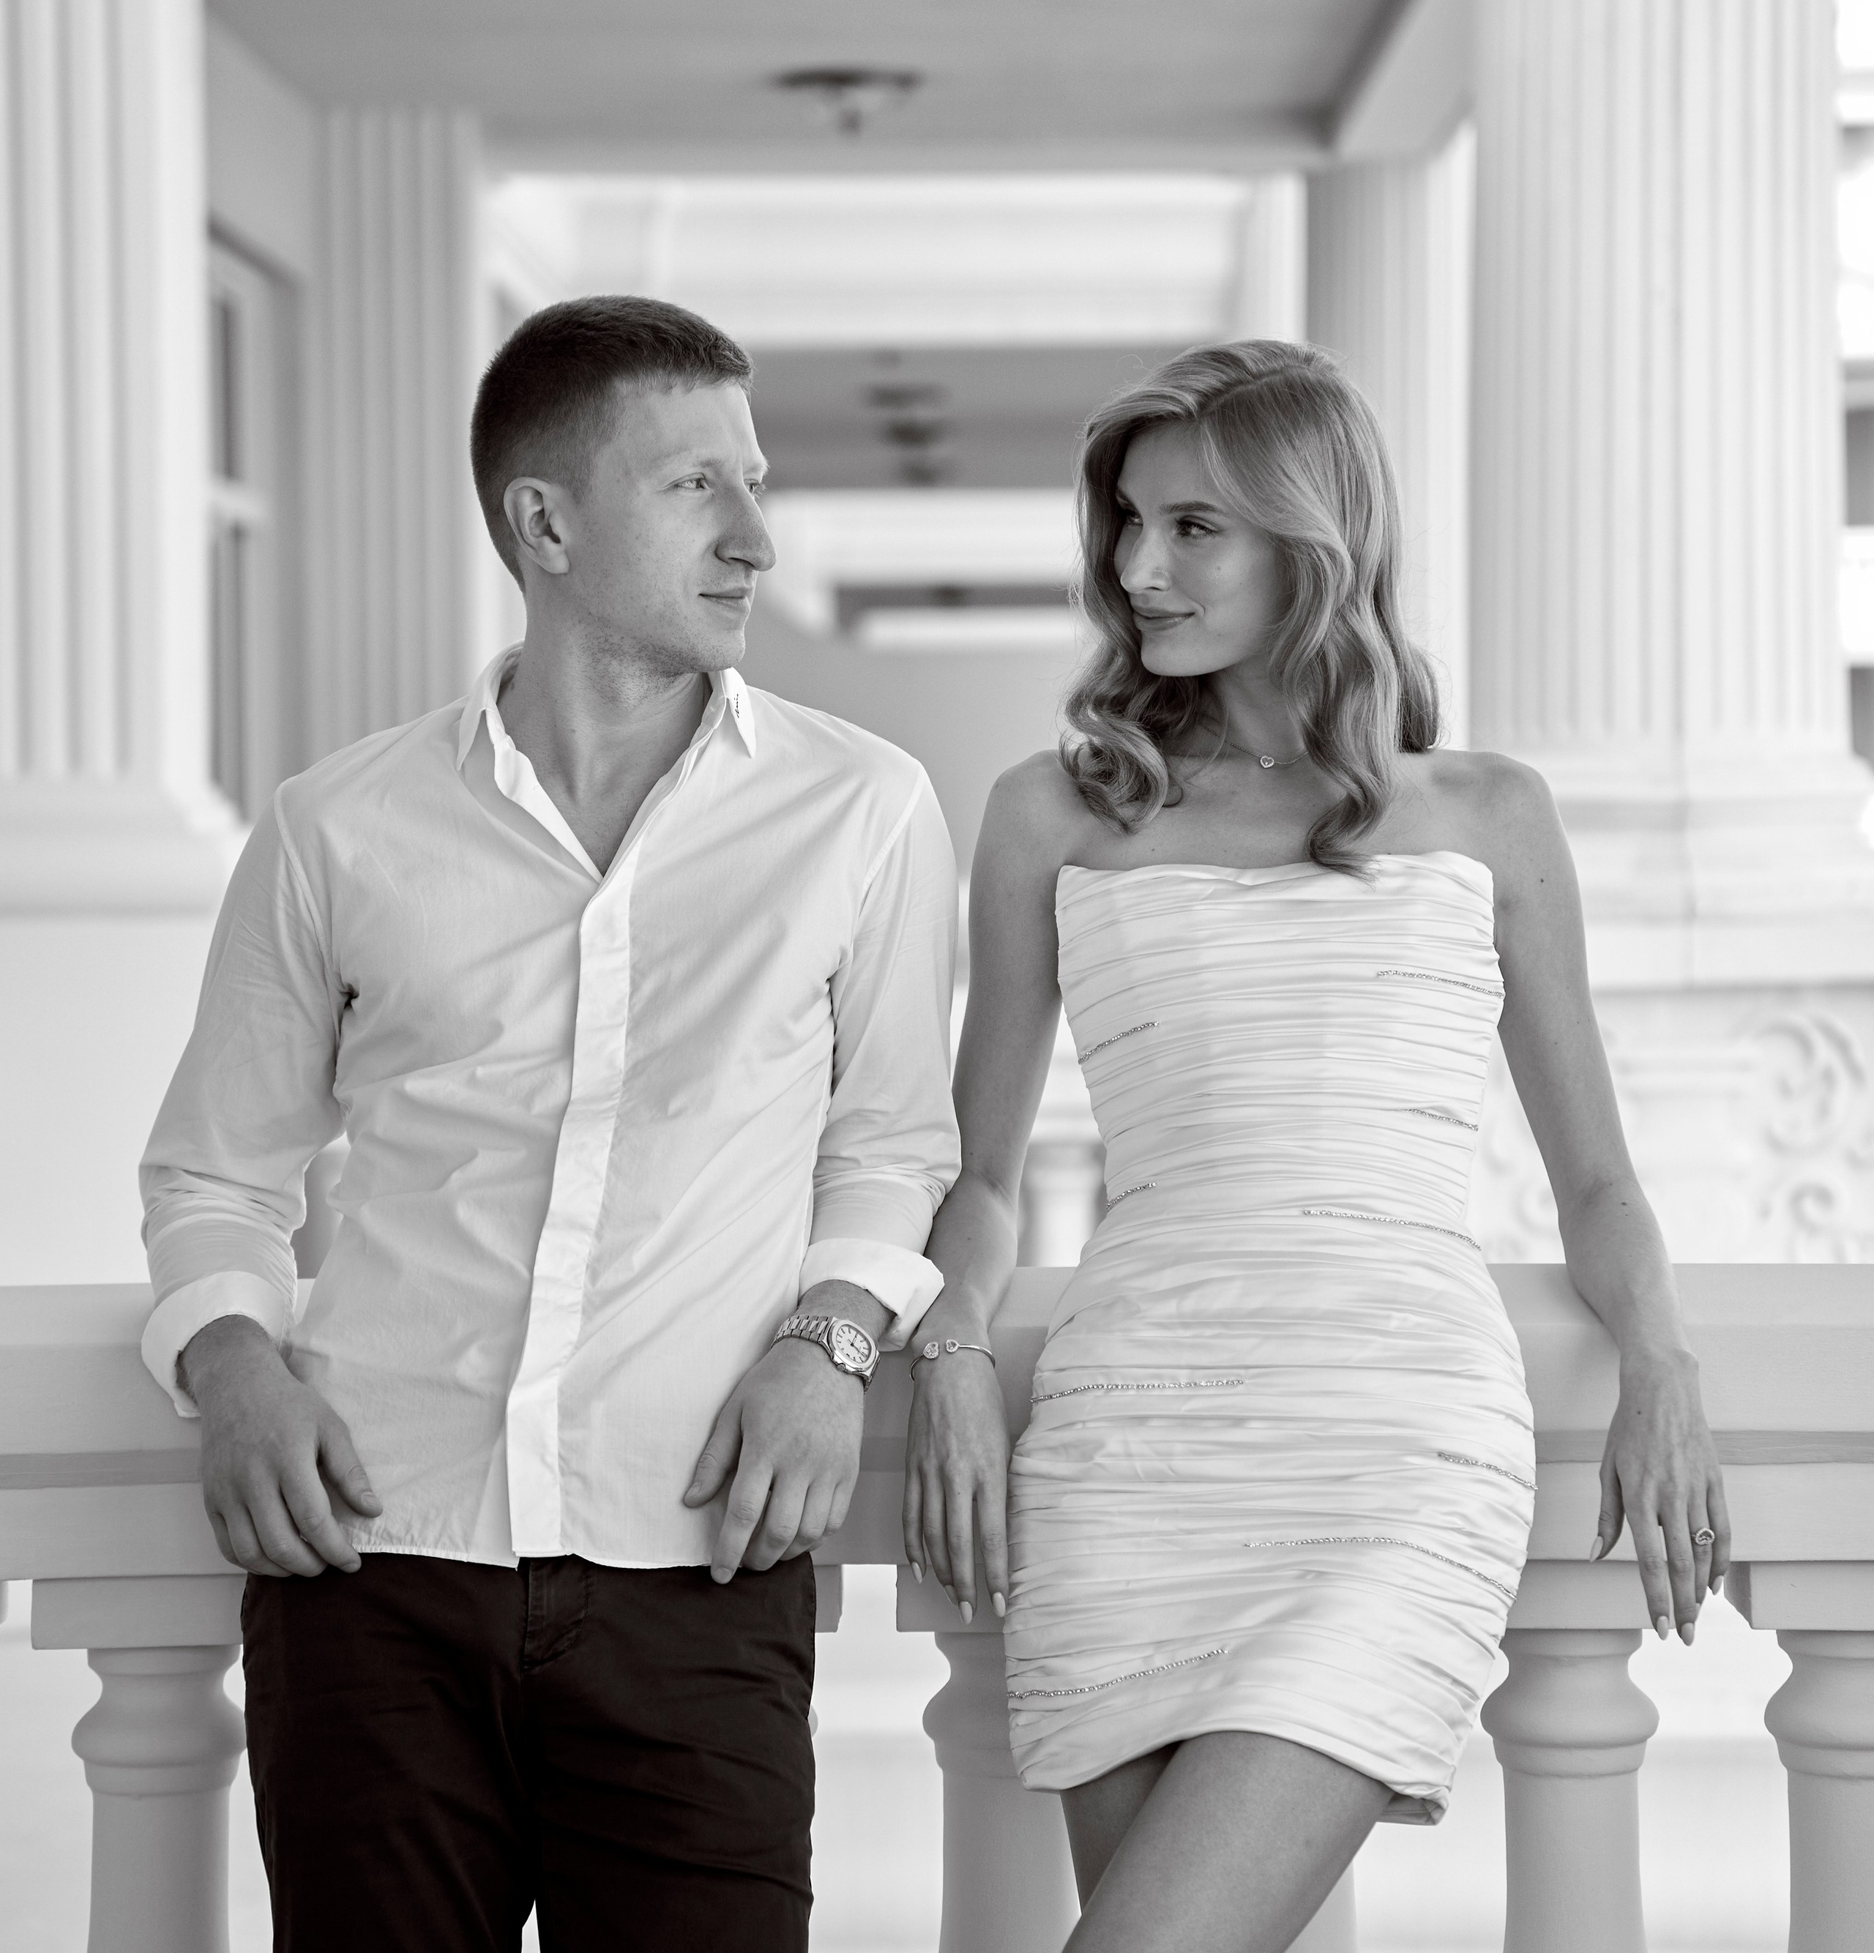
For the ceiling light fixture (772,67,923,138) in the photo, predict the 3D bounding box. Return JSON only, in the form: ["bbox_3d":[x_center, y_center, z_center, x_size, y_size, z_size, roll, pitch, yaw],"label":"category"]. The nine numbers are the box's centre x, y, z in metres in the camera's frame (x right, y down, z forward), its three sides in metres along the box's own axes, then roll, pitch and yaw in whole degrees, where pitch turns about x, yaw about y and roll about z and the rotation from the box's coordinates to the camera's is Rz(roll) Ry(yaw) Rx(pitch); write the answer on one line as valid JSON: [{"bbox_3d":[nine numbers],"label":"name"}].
[{"bbox_3d":[-0.285,-2.821,18.900,0.470,0.210,0.470,0,2,0],"label":"ceiling light fixture"}]

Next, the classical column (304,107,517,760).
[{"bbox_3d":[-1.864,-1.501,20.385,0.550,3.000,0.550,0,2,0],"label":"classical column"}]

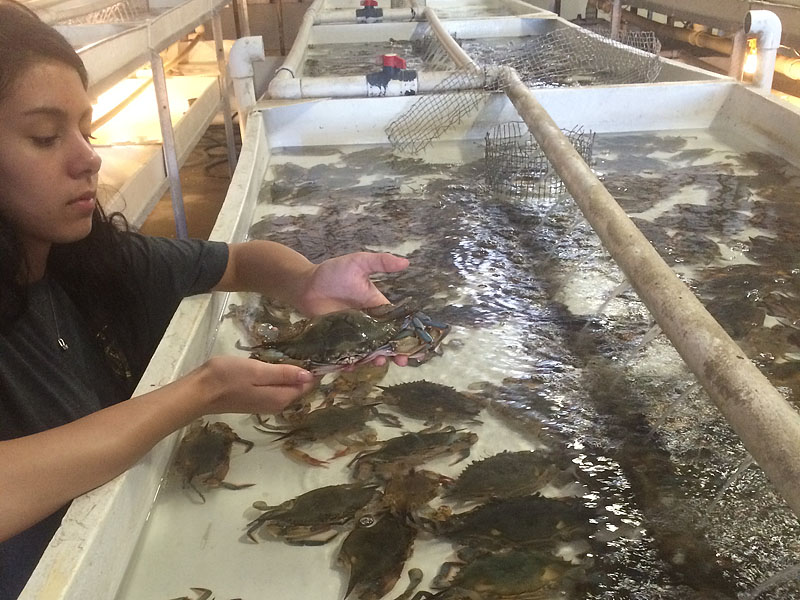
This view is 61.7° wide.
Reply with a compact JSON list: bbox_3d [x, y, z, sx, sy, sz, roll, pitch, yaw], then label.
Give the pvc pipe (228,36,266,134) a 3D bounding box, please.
[{"bbox_3d":[-0.375,-0.523,1.650,0.080,0.245,0.058,-4,26,-3],"label":"pvc pipe"}]

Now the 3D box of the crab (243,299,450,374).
[{"bbox_3d":[-0.056,0.038,0.700,0.200,0.052,0.090,-8,26,-11],"label":"crab"}]

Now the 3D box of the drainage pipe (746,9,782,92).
[{"bbox_3d":[0.941,-0.644,1.730,0.085,0.210,0.058,-4,26,-3],"label":"drainage pipe"}]

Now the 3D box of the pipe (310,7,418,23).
[{"bbox_3d":[-0.166,-1.369,3.220,0.530,0.070,0.070,-4,28,-3],"label":"pipe"}]

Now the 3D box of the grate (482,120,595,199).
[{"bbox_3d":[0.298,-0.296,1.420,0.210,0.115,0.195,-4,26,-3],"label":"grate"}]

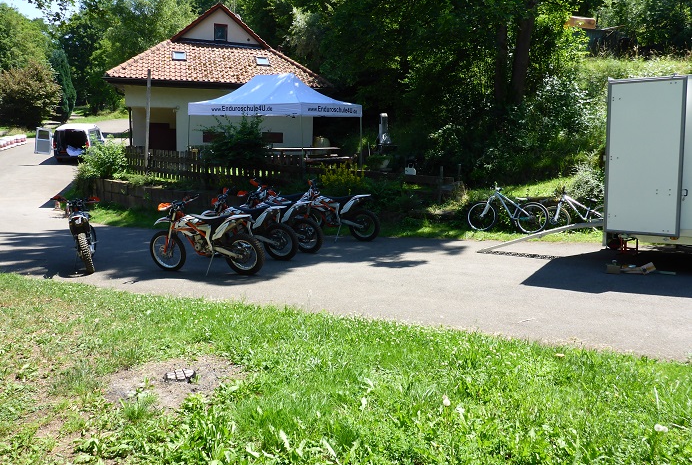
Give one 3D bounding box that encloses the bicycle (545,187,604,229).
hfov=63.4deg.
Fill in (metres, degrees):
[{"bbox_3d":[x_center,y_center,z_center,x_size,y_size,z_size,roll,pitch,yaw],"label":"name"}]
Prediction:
[{"bbox_3d":[5.225,-0.457,12.294,1.740,1.060,0.620,1,12,3],"label":"bicycle"}]

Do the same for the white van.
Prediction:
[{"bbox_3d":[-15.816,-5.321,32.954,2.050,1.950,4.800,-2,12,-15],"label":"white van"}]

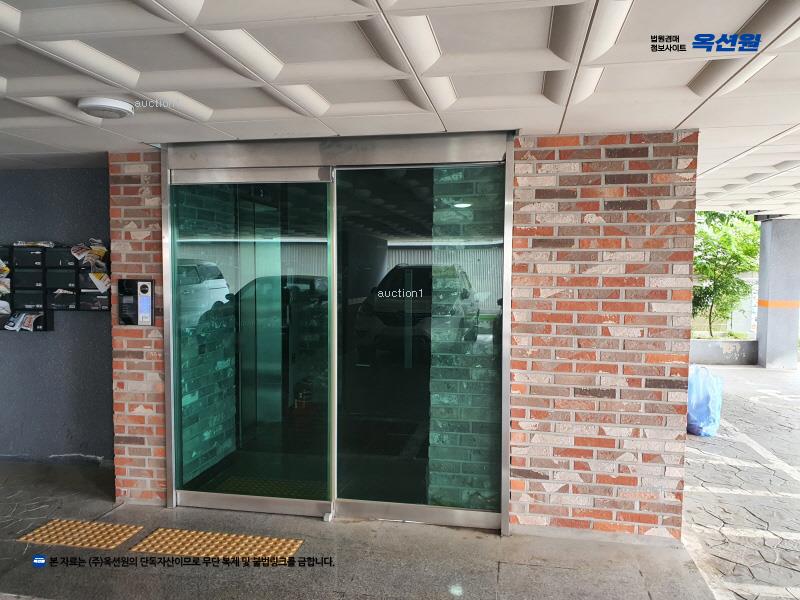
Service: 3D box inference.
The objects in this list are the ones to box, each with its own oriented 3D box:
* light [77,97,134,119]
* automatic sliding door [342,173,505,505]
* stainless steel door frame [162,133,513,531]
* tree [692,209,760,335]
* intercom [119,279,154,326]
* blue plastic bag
[{"bbox_3d":[-1.376,-0.897,2.823,0.237,0.045,0.237,1,3,11],"label":"light"},{"bbox_3d":[0.109,0.262,3.584,1.040,2.105,0.050,1,4,11],"label":"automatic sliding door"},{"bbox_3d":[-0.419,0.189,3.644,2.161,2.303,0.150,1,4,11],"label":"stainless steel door frame"},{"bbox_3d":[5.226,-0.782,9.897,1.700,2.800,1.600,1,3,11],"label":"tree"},{"bbox_3d":[-1.698,0.020,3.878,0.250,0.298,0.028,1,3,11],"label":"intercom"},{"bbox_3d":[2.796,0.926,5.628,0.440,0.700,0.400,1,3,11],"label":"blue plastic bag"}]

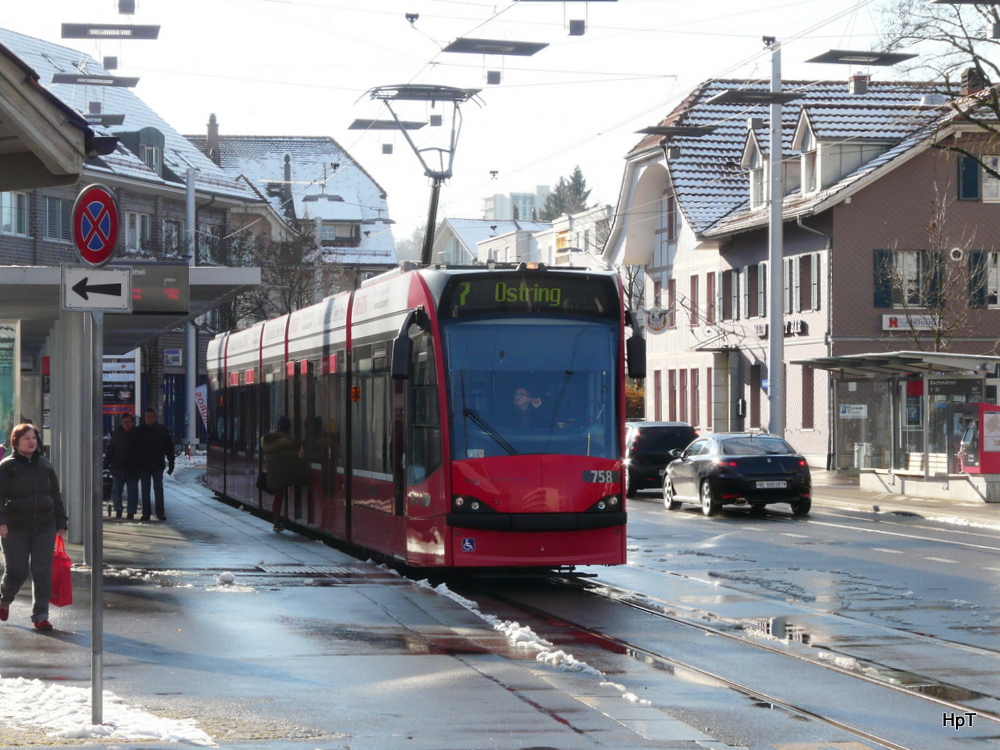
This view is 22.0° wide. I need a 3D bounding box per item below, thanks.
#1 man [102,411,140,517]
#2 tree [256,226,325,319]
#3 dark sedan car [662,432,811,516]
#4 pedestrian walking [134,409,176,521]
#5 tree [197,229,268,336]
[{"bbox_3d":[-5.940,1.426,40.400,0.600,1.670,0.400,0,-1,-6],"label":"man"},{"bbox_3d":[-6.519,-0.914,80.000,2.800,7.540,2.800,0,-1,0],"label":"tree"},{"bbox_3d":[4.000,1.664,43.750,1.780,1.380,4.470,0,-1,-10],"label":"dark sedan car"},{"bbox_3d":[-5.402,1.392,40.200,0.620,1.770,0.400,0,-1,-6],"label":"pedestrian walking"},{"bbox_3d":[-8.115,-0.870,78.000,2.800,7.390,2.800,0,-1,0],"label":"tree"}]

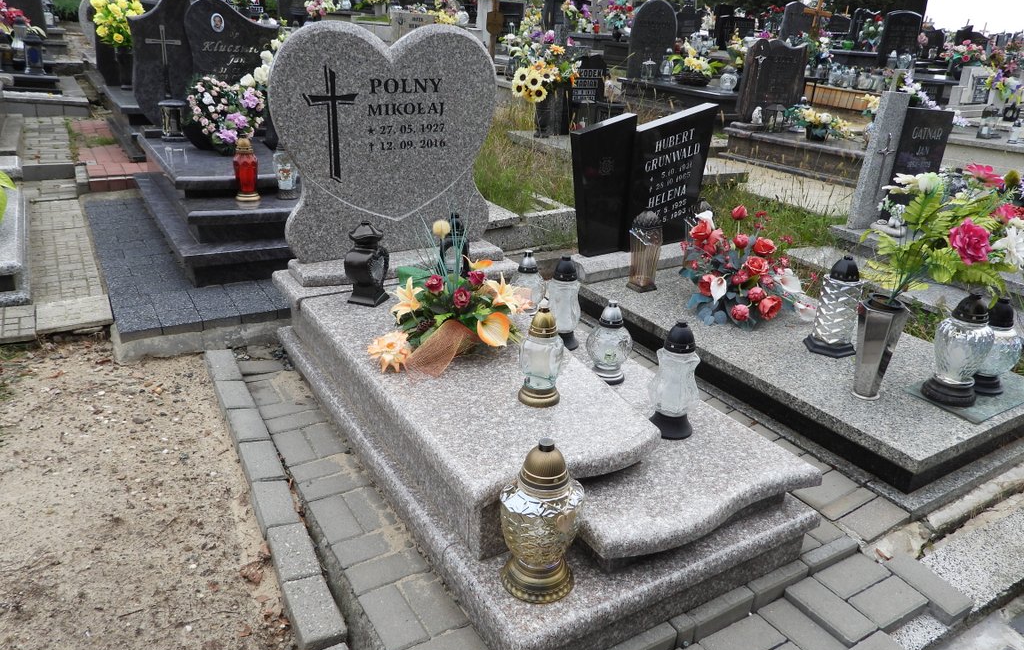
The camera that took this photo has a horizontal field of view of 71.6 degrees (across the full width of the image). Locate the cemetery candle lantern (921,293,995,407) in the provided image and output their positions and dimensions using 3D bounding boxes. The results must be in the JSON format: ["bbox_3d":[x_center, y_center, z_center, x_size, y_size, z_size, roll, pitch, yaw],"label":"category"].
[{"bbox_3d":[1.420,0.069,2.242,0.172,0.352,0.172,-11,25,-29],"label":"cemetery candle lantern"}]

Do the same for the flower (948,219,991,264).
[{"bbox_3d":[1.385,-0.250,2.150,0.110,0.125,0.085,16,26,30],"label":"flower"}]

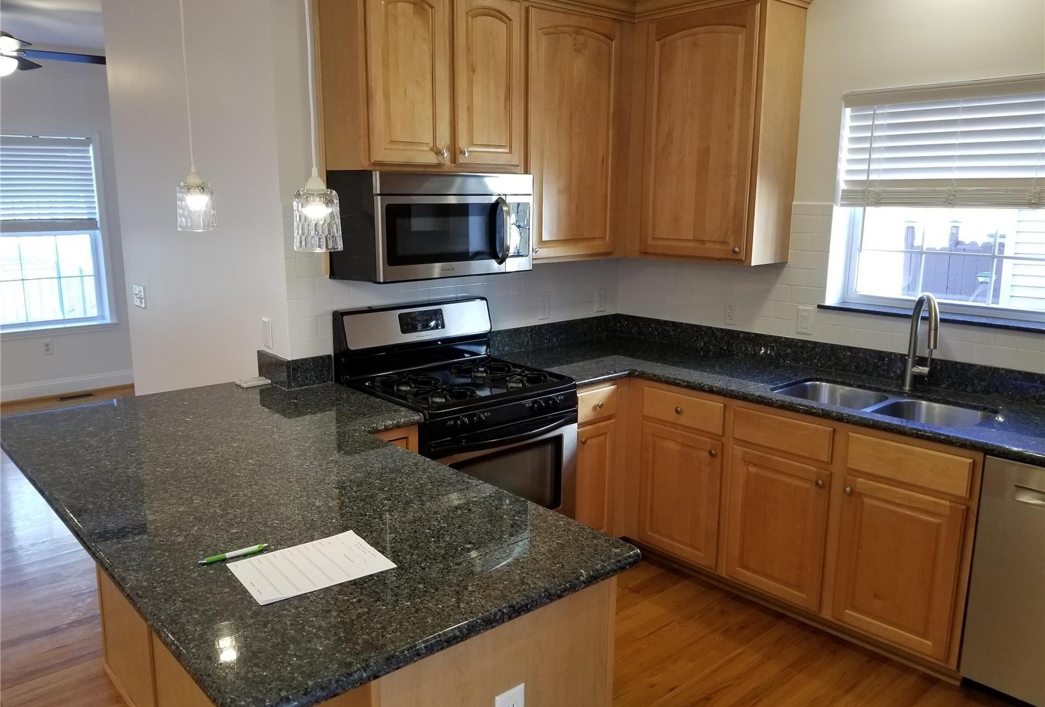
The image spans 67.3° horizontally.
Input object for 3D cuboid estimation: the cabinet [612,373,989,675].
[{"bbox_3d":[1.194,0.574,3.304,0.627,0.822,1.455,-10,15,-42],"label":"cabinet"}]

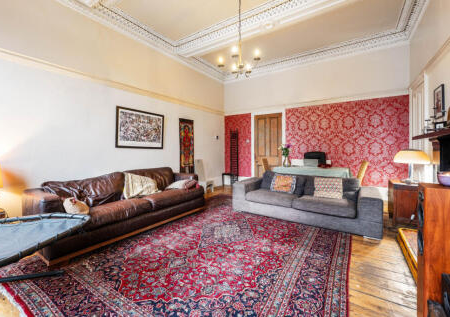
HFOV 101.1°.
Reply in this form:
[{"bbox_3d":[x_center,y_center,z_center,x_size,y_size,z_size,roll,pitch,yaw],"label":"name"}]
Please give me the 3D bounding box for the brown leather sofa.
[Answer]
[{"bbox_3d":[-1.443,0.598,2.984,0.970,0.790,2.320,2,3,35],"label":"brown leather sofa"}]

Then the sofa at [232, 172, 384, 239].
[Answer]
[{"bbox_3d":[1.288,0.634,3.183,2.090,0.680,0.970,1,3,32],"label":"sofa"}]

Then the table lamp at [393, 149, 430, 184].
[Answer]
[{"bbox_3d":[2.900,0.100,2.858,0.390,0.530,0.390,1,3,32],"label":"table lamp"}]

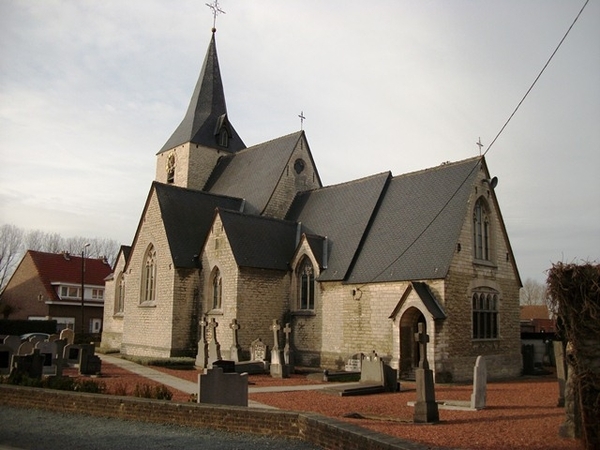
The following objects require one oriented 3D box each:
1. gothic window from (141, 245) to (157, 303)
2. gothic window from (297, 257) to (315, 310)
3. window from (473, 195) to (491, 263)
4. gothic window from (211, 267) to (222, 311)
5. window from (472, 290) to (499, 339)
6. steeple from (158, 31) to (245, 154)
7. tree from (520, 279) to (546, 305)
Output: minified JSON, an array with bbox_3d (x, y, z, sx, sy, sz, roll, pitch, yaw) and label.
[{"bbox_3d":[-7.064,2.300,26.169,0.300,2.790,1.700,9,-13,-41],"label":"gothic window"},{"bbox_3d":[0.304,2.392,22.916,0.300,2.260,1.120,9,-13,-41],"label":"gothic window"},{"bbox_3d":[6.417,0.122,19.790,1.270,2.360,0.300,9,-13,-41],"label":"window"},{"bbox_3d":[-3.327,2.596,22.701,0.300,1.790,0.910,9,-13,-41],"label":"gothic window"},{"bbox_3d":[6.368,3.102,19.277,1.740,1.710,0.300,9,-13,-41],"label":"window"},{"bbox_3d":[-5.891,-8.492,35.616,4.400,8.620,4.400,9,-13,-41],"label":"steeple"},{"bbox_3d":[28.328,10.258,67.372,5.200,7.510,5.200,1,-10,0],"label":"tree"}]

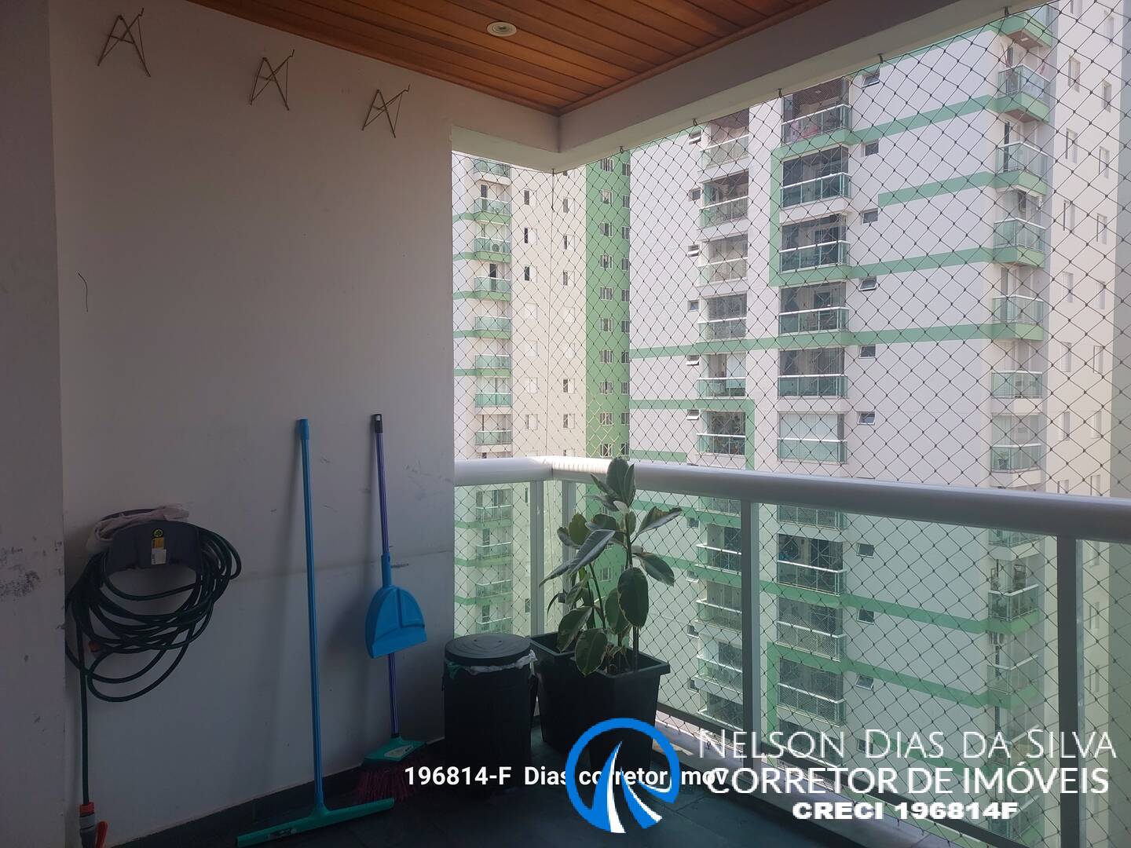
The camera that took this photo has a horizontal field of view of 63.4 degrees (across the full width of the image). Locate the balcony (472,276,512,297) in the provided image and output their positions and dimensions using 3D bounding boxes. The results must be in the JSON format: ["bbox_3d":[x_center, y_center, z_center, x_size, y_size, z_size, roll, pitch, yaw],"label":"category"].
[{"bbox_3d":[-5.388,-10.130,67.730,2.783,1.250,0.820,-1,2,-40],"label":"balcony"}]

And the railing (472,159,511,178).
[{"bbox_3d":[-5.478,-19.054,68.083,2.711,1.000,0.860,-2,3,-43],"label":"railing"}]

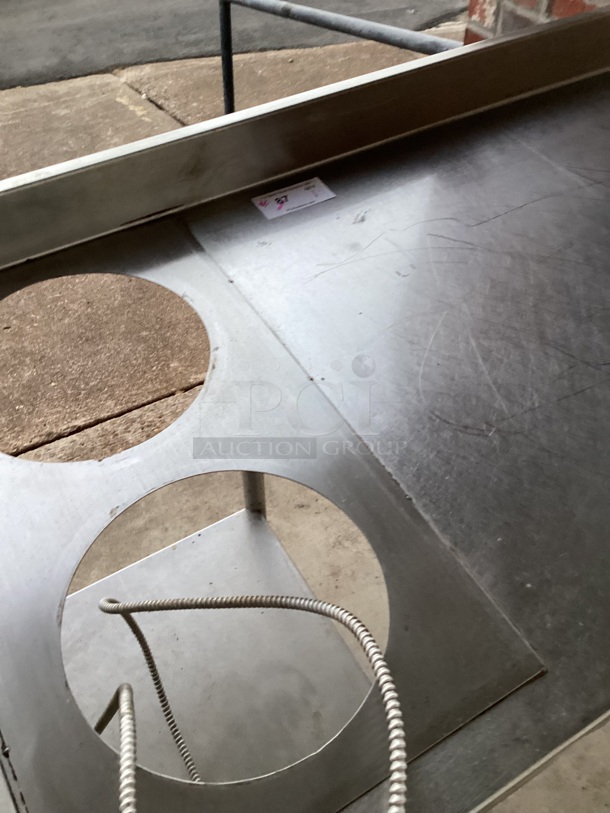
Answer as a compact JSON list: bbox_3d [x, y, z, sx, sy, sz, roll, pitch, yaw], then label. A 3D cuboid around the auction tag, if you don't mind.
[{"bbox_3d":[-0.014,-0.275,0.958,0.102,0.002,0.050,-25,57,-21],"label":"auction tag"}]

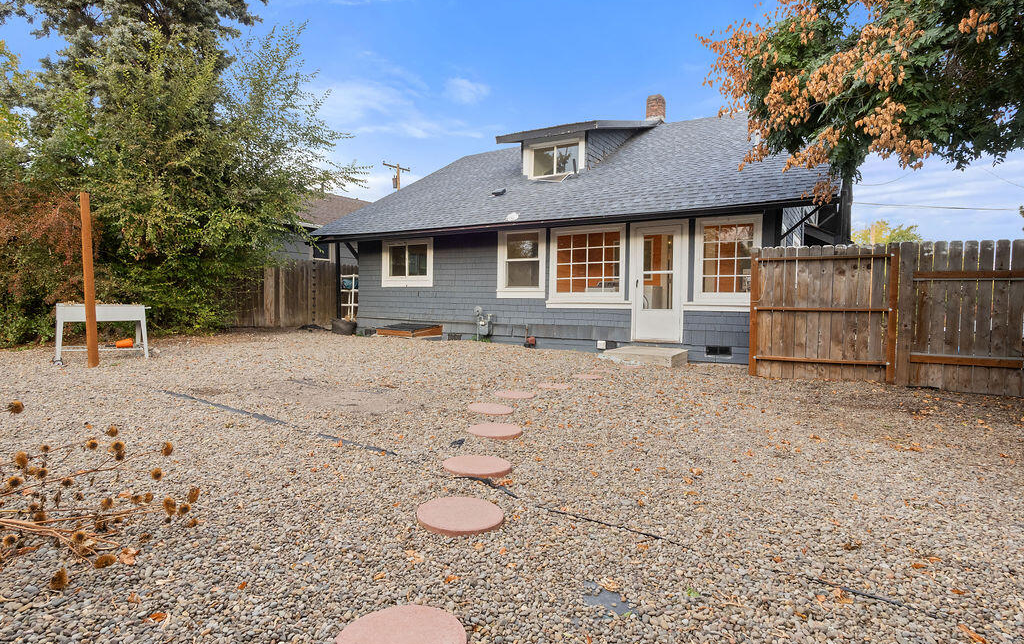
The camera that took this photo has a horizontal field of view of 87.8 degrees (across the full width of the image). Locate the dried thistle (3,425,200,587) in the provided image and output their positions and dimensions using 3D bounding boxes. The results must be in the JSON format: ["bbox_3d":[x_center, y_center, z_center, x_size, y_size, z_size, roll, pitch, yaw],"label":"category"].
[{"bbox_3d":[-2.200,0.852,2.750,1.050,0.360,1.150,-3,5,-38],"label":"dried thistle"}]

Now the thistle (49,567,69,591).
[{"bbox_3d":[-1.813,1.030,2.132,0.065,0.065,0.065,3,4,37],"label":"thistle"}]

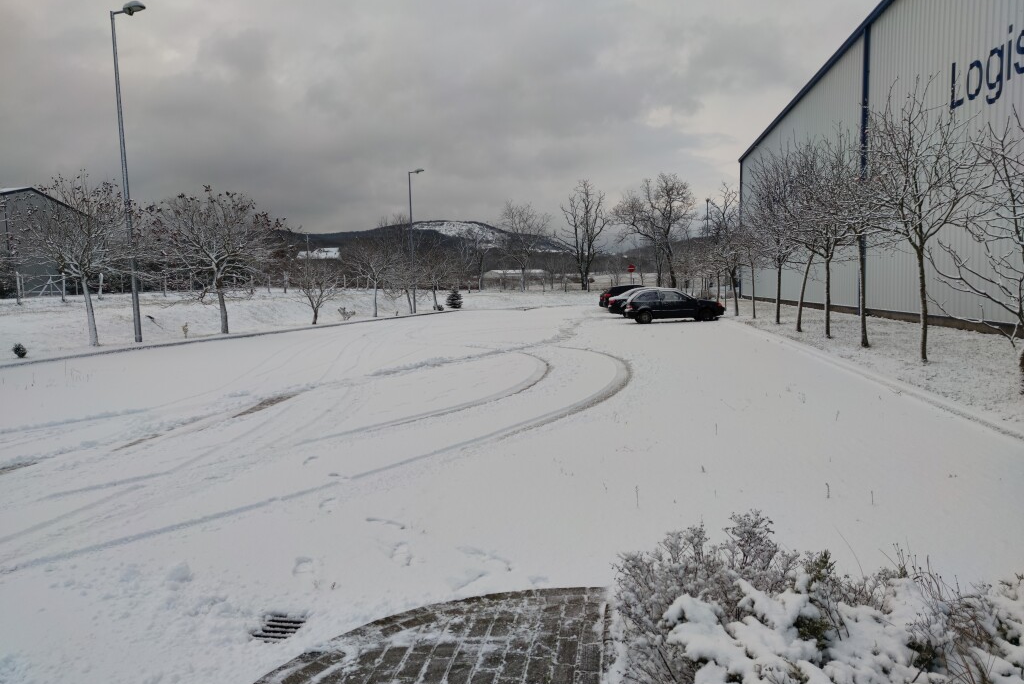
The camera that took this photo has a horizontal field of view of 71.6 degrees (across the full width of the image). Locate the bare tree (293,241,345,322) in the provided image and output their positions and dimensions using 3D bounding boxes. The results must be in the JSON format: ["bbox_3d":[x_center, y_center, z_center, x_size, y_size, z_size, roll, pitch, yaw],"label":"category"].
[{"bbox_3d":[-8.911,-2.721,32.912,2.324,3.757,2.324,-3,5,-15],"label":"bare tree"}]

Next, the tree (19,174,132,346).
[{"bbox_3d":[-11.540,-2.126,18.724,3.100,4.480,3.100,-1,5,0],"label":"tree"}]

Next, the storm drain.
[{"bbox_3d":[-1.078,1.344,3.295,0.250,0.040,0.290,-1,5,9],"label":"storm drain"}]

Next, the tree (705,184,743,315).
[{"bbox_3d":[9.899,-4.195,32.768,2.200,5.900,2.200,-1,5,0],"label":"tree"}]

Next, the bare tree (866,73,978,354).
[{"bbox_3d":[7.361,-2.120,12.729,1.999,4.965,1.999,2,6,30],"label":"bare tree"}]

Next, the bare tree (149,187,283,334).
[{"bbox_3d":[-10.264,-2.779,24.403,4.600,5.020,4.400,-1,5,0],"label":"bare tree"}]

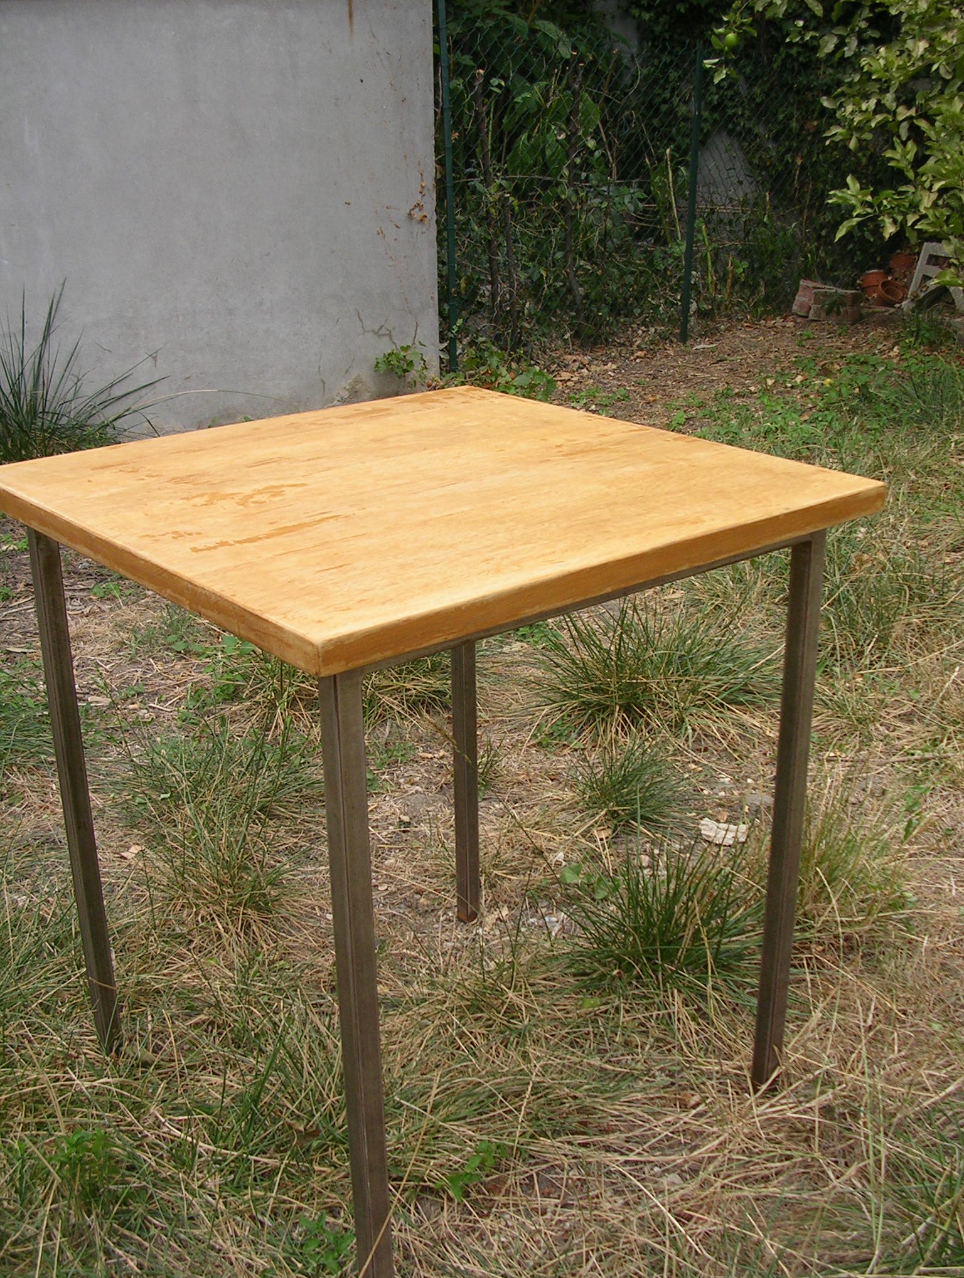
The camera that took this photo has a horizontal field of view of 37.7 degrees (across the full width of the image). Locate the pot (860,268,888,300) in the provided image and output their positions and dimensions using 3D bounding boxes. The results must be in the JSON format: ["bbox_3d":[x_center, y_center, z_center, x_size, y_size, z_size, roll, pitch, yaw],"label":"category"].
[{"bbox_3d":[2.330,-2.100,8.400,0.170,0.165,0.170,-1,21,0],"label":"pot"}]

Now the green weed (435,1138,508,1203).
[{"bbox_3d":[-0.013,0.602,1.620,0.083,0.050,0.070,-1,21,0],"label":"green weed"}]

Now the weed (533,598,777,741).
[{"bbox_3d":[0.376,0.034,2.965,0.530,0.205,0.420,-1,21,0],"label":"weed"}]

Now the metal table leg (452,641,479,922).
[{"bbox_3d":[-0.025,0.062,1.891,0.025,0.722,0.025,-17,26,-36],"label":"metal table leg"}]

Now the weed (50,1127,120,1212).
[{"bbox_3d":[-0.414,0.552,1.474,0.066,0.066,0.060,-8,22,-18],"label":"weed"}]

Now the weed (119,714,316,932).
[{"bbox_3d":[-0.415,0.270,2.220,0.300,0.250,0.260,-1,21,0],"label":"weed"}]

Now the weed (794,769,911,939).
[{"bbox_3d":[0.553,0.314,2.145,0.205,0.220,0.180,-1,21,0],"label":"weed"}]

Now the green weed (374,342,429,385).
[{"bbox_3d":[-0.321,-1.096,5.600,0.210,0.165,0.140,-2,21,-3],"label":"green weed"}]

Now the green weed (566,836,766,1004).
[{"bbox_3d":[0.274,0.376,2.045,0.310,0.180,0.270,-1,21,0],"label":"green weed"}]

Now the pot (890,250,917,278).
[{"bbox_3d":[2.105,-1.864,7.050,0.140,0.140,0.140,5,22,15],"label":"pot"}]

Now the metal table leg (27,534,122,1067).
[{"bbox_3d":[-0.493,0.203,1.727,0.026,0.730,0.026,-17,27,-36],"label":"metal table leg"}]

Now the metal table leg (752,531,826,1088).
[{"bbox_3d":[0.356,0.225,1.652,0.026,0.730,0.026,-17,27,-36],"label":"metal table leg"}]

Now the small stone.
[{"bbox_3d":[0.381,0.303,2.223,0.074,0.028,0.050,3,21,10],"label":"small stone"}]

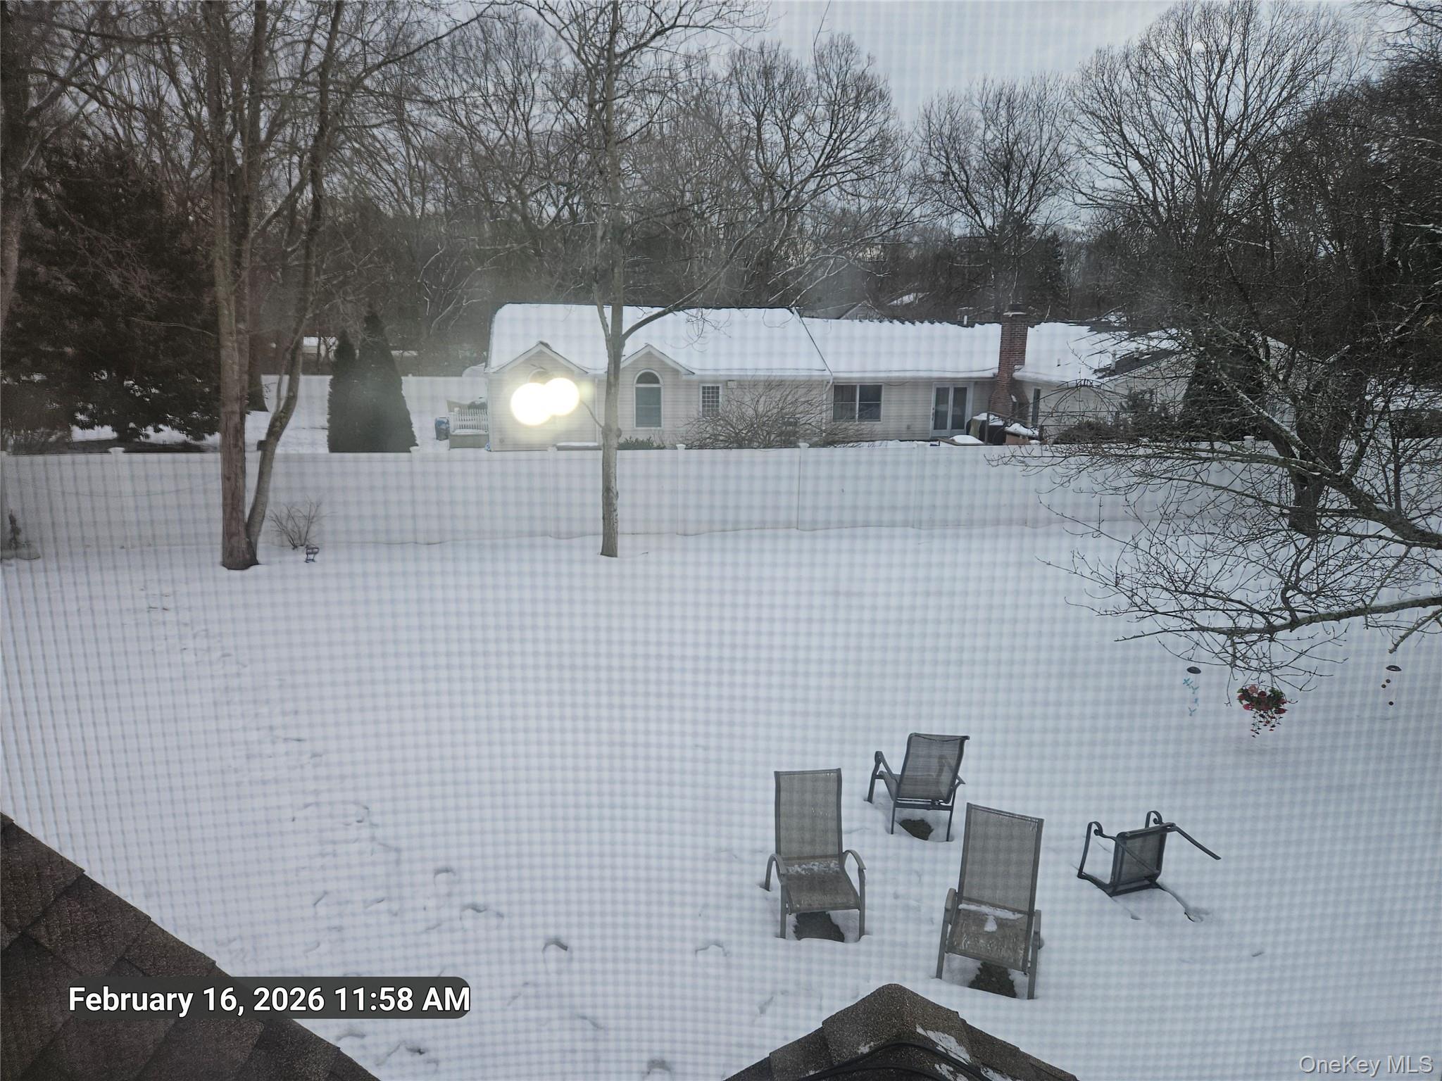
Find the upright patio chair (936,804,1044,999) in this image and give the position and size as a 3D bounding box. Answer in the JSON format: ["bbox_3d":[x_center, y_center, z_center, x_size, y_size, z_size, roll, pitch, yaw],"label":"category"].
[{"bbox_3d":[1.739,2.350,6.088,0.600,1.080,0.680,6,13,22],"label":"upright patio chair"}]

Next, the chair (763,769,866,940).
[{"bbox_3d":[0.645,2.212,6.578,0.600,1.080,0.680,-1,12,-7],"label":"chair"}]

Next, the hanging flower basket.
[{"bbox_3d":[4.430,1.380,7.850,0.370,0.360,0.370,1,12,0],"label":"hanging flower basket"}]

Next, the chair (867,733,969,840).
[{"bbox_3d":[1.580,1.955,7.762,0.610,1.050,0.720,1,12,2],"label":"chair"}]

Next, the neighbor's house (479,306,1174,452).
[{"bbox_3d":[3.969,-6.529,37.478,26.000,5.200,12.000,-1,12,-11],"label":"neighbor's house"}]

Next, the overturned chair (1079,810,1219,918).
[{"bbox_3d":[2.993,2.383,6.983,0.600,0.660,1.000,-2,12,-14],"label":"overturned chair"}]

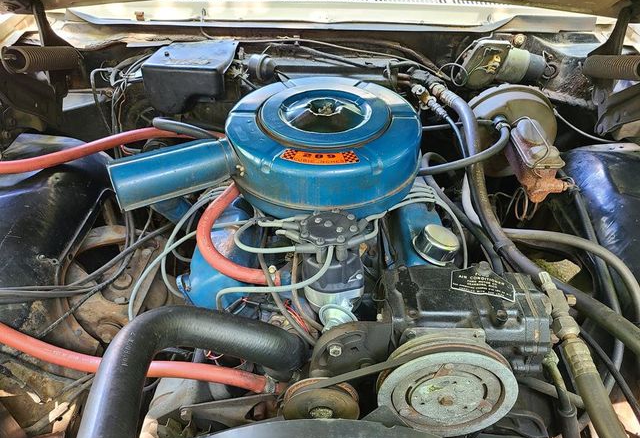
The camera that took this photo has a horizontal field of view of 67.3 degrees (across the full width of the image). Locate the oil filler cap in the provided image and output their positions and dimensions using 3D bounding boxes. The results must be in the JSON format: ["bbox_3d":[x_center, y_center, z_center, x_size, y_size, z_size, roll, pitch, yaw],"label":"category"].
[{"bbox_3d":[0.195,0.039,0.787,0.075,0.031,0.075,13,38,-10],"label":"oil filler cap"}]

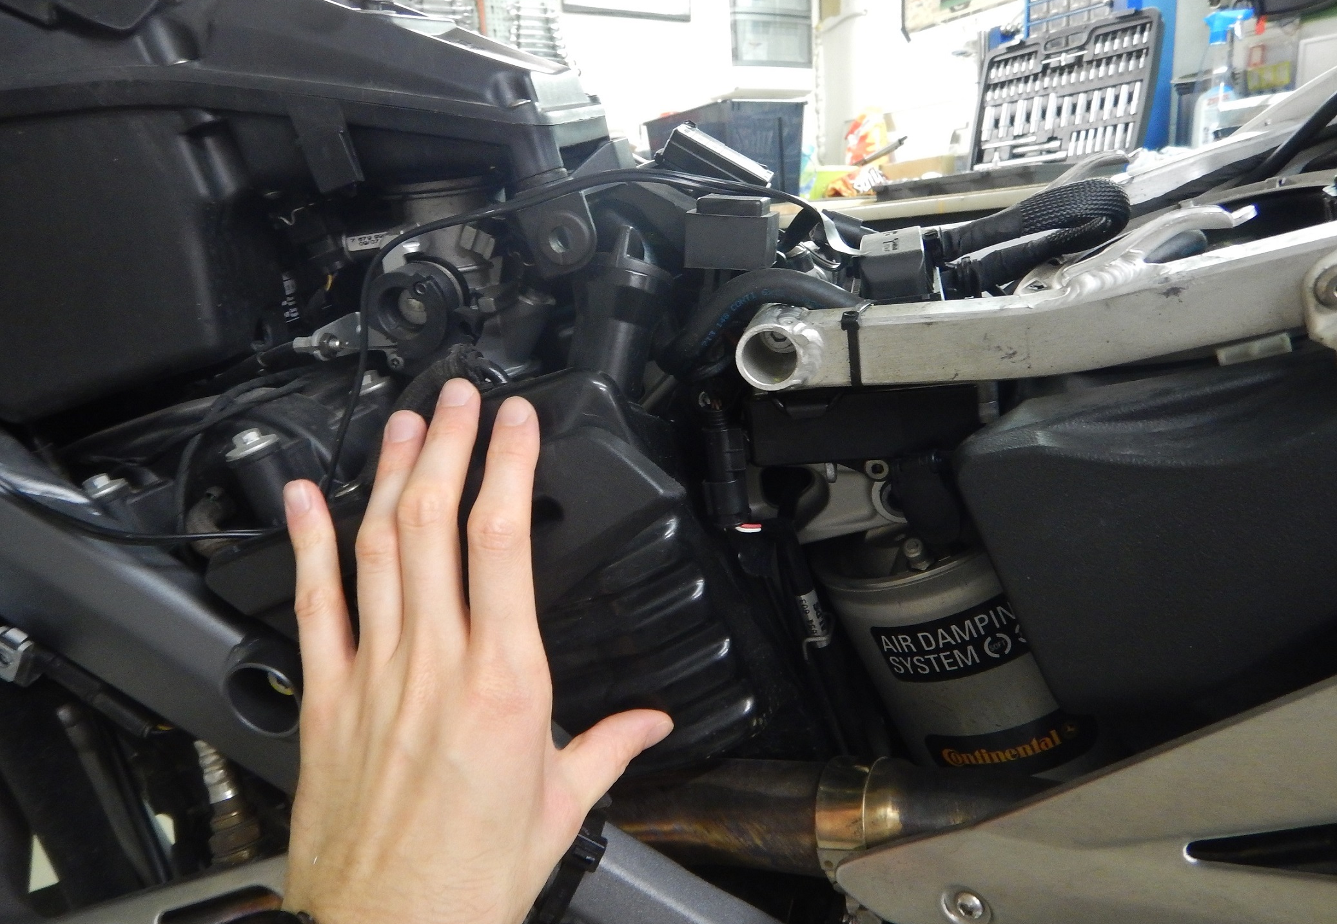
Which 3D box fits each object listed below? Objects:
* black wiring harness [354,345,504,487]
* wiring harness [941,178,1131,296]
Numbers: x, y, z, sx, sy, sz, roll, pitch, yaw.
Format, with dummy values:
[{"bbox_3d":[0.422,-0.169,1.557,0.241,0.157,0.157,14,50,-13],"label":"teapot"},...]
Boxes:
[{"bbox_3d":[-0.111,-0.021,0.430,0.064,0.063,0.042,0,10,0],"label":"black wiring harness"},{"bbox_3d":[0.176,-0.110,0.450,0.096,0.046,0.055,-7,11,17],"label":"wiring harness"}]

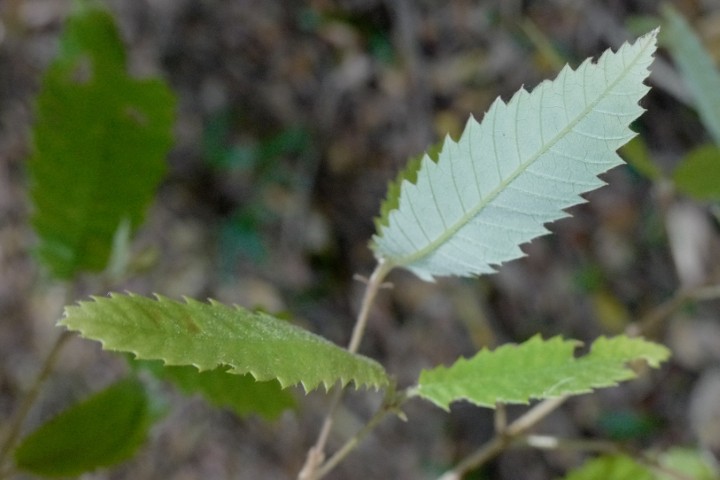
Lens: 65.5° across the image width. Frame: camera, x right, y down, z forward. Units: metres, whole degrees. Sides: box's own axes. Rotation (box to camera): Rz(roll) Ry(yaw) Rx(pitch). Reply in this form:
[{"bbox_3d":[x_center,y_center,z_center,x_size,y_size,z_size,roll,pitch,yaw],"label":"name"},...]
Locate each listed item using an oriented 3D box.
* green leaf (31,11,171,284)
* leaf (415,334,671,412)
[{"bbox_3d":[-0.115,-0.045,0.250,0.059,0.012,0.125,4,71,-6],"label":"green leaf"},{"bbox_3d":[0.065,0.045,0.195,0.102,0.010,0.030,-2,28,-22],"label":"leaf"}]

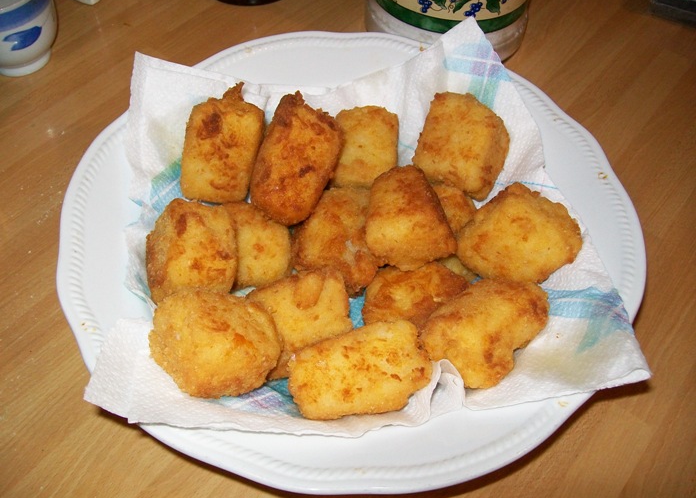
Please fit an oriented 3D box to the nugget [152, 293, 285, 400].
[{"bbox_3d":[-0.060,0.043,0.307,0.053,0.032,0.041,2,59,-1],"label":"nugget"}]

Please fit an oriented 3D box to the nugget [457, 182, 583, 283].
[{"bbox_3d":[0.081,-0.006,0.318,0.046,0.025,0.037,-29,70,2],"label":"nugget"}]

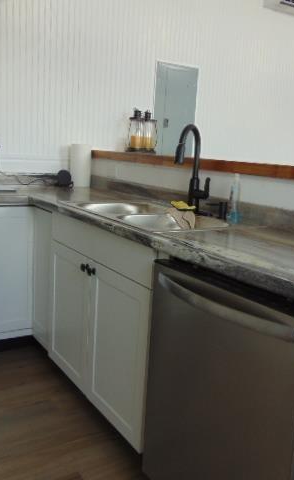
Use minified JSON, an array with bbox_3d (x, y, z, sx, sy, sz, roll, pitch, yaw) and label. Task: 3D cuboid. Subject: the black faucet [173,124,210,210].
[{"bbox_3d":[0.211,-0.319,2.070,0.105,0.395,0.200,10,13,34],"label":"black faucet"}]

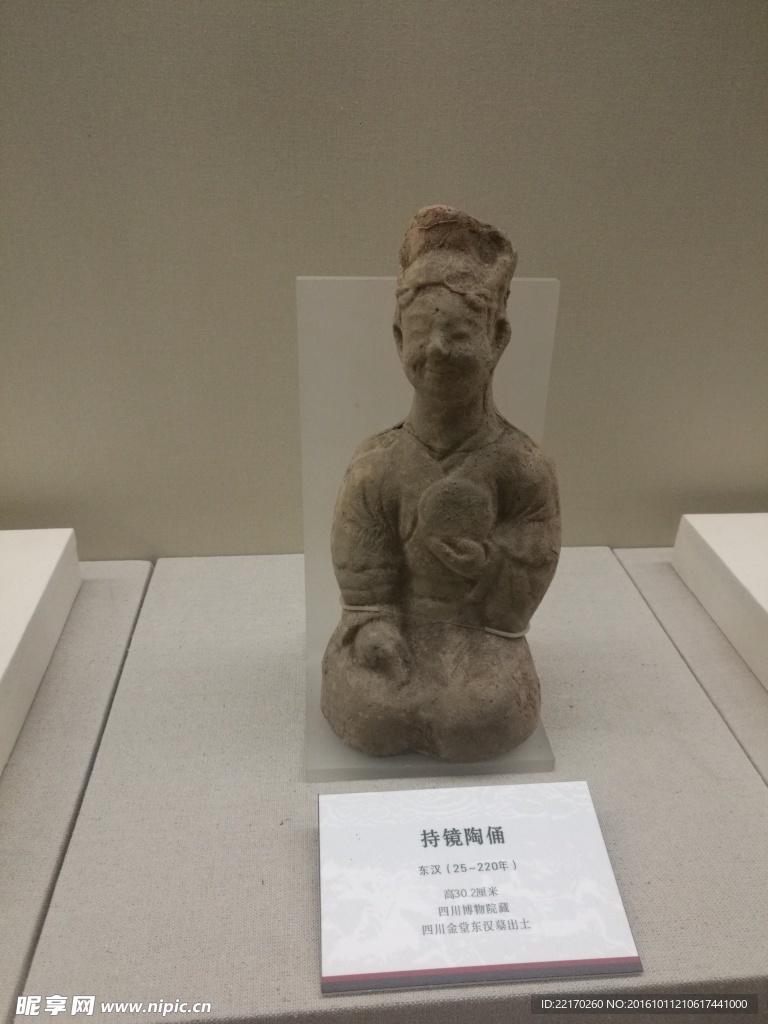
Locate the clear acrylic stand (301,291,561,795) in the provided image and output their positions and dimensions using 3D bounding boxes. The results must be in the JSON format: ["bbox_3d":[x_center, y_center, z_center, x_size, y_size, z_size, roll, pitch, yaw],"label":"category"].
[{"bbox_3d":[0.028,0.013,0.464,0.150,0.268,0.114,-1,29,-6],"label":"clear acrylic stand"}]

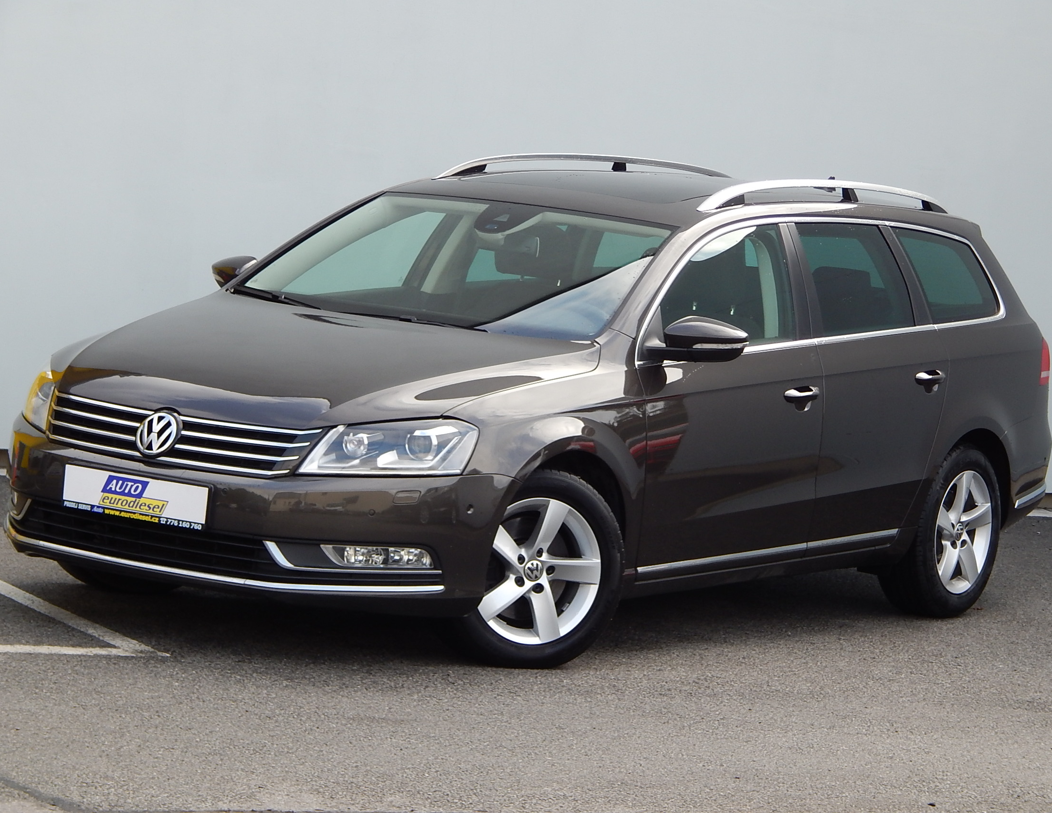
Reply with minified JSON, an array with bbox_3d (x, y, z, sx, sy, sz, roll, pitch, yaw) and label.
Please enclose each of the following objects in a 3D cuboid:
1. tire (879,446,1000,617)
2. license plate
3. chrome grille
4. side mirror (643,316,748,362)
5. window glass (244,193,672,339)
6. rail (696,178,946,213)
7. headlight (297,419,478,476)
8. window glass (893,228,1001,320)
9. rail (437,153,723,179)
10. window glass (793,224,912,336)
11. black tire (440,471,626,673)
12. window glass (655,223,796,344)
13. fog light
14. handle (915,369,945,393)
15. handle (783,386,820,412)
[{"bbox_3d":[1.454,0.433,14.571,0.215,0.625,0.625,9,6,32],"label":"tire"},{"bbox_3d":[-1.126,0.267,11.991,0.525,0.128,0.020,8,4,32],"label":"license plate"},{"bbox_3d":[-1.038,0.082,12.090,1.000,0.145,0.150,8,-3,32],"label":"chrome grille"},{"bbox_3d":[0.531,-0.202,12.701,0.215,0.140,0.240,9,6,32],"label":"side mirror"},{"bbox_3d":[-0.220,-0.469,13.268,1.380,0.100,0.830,8,34,32],"label":"window glass"},{"bbox_3d":[1.054,-0.720,14.220,0.065,0.125,1.900,8,5,30],"label":"rail"},{"bbox_3d":[-0.390,0.123,11.841,0.390,0.190,0.360,9,6,32],"label":"headlight"},{"bbox_3d":[1.482,-0.456,14.537,0.040,0.345,0.635,-16,-7,29],"label":"window glass"},{"bbox_3d":[0.250,-0.837,14.850,0.055,0.125,1.980,8,6,34],"label":"rail"},{"bbox_3d":[1.121,-0.423,13.950,0.040,0.390,0.670,-16,-7,30],"label":"window glass"},{"bbox_3d":[-0.016,0.475,12.320,0.625,0.625,0.215,3,5,-30],"label":"black tire"},{"bbox_3d":[0.628,-0.390,13.187,0.050,0.410,0.950,-17,-8,32],"label":"window glass"},{"bbox_3d":[-0.414,0.434,11.727,0.270,0.070,0.190,9,6,32],"label":"fog light"},{"bbox_3d":[1.389,-0.086,14.240,0.050,0.070,0.220,8,5,32],"label":"handle"},{"bbox_3d":[0.897,-0.025,13.469,0.050,0.070,0.235,8,5,32],"label":"handle"}]

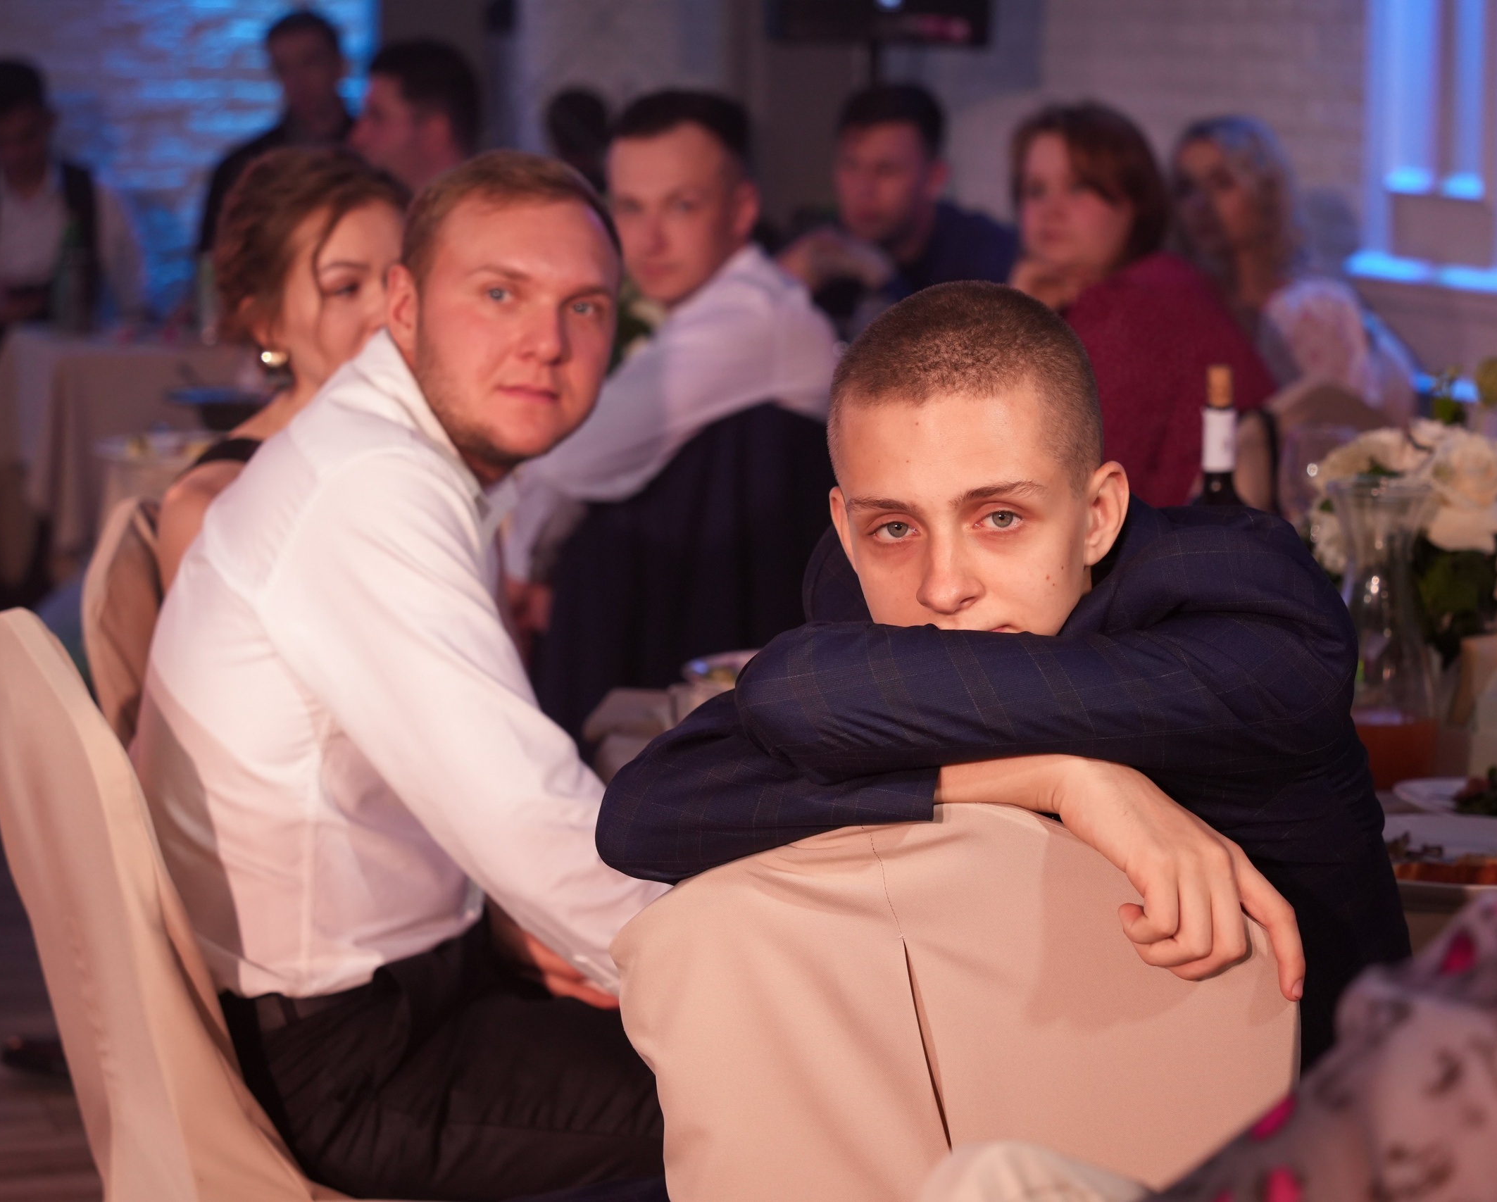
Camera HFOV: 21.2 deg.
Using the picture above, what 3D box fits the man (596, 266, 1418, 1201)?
[{"bbox_3d":[0.158,0.424,2.456,0.560,1.260,0.700,1,8,5],"label":"man"}]

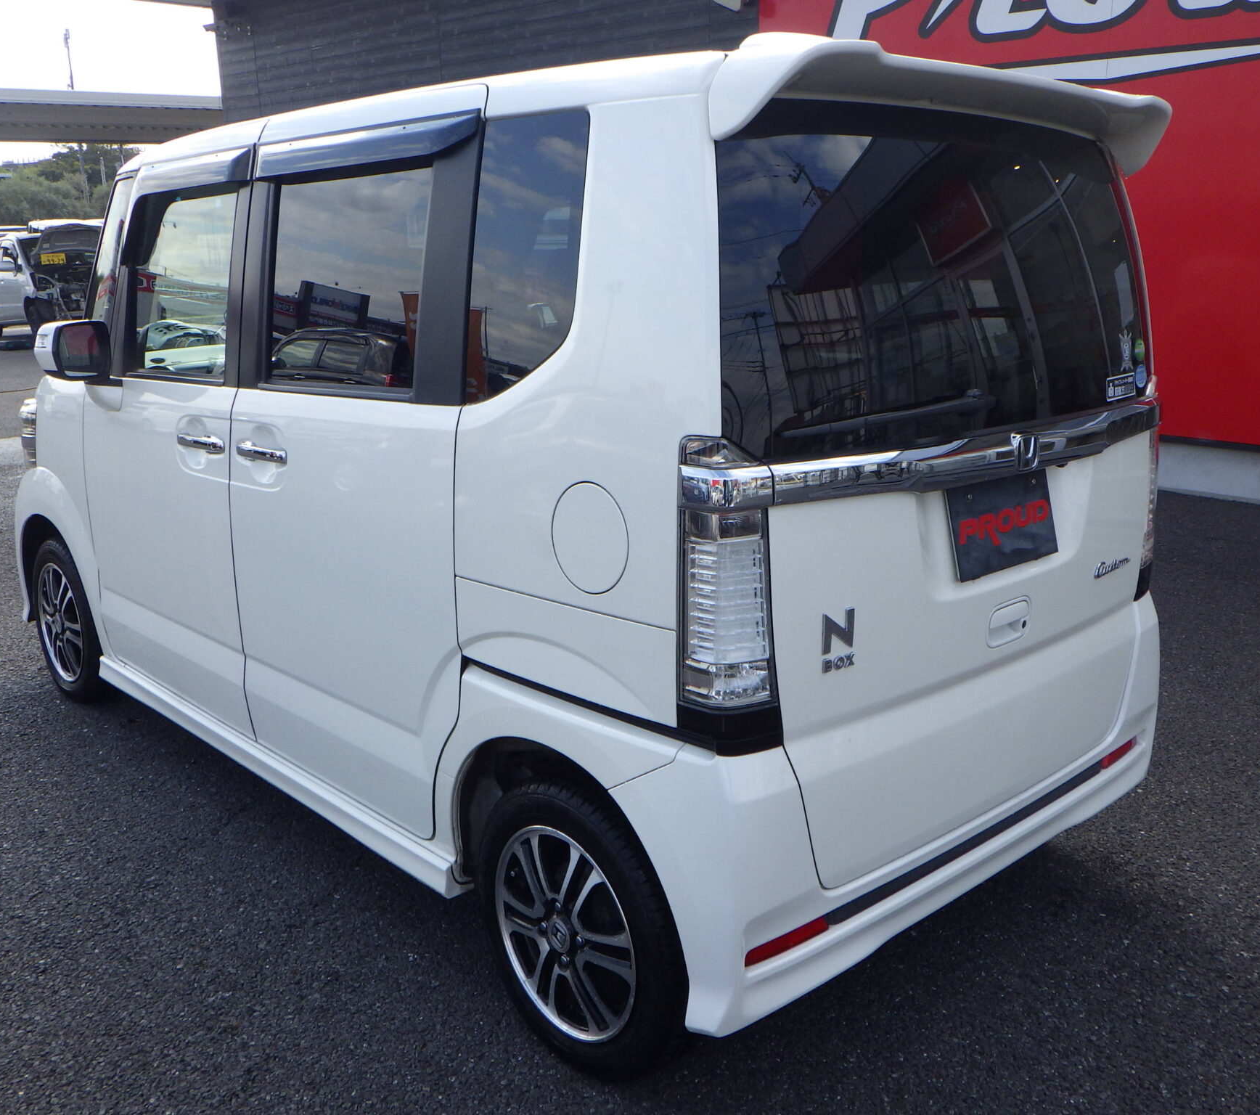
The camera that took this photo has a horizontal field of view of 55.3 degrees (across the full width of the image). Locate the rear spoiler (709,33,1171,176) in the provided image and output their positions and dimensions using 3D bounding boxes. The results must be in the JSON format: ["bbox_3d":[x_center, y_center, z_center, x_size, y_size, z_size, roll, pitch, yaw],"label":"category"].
[{"bbox_3d":[0.581,-0.750,2.027,1.250,0.170,0.230,-12,18,-41],"label":"rear spoiler"}]

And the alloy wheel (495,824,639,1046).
[{"bbox_3d":[-0.073,0.635,2.109,0.130,0.384,0.384,-12,18,-41],"label":"alloy wheel"}]

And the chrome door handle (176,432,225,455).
[{"bbox_3d":[-1.018,-0.270,2.859,0.037,0.037,0.212,-12,18,-42],"label":"chrome door handle"}]

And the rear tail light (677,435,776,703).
[{"bbox_3d":[0.146,0.024,1.726,0.140,0.410,0.115,-12,18,-41],"label":"rear tail light"}]

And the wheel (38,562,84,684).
[{"bbox_3d":[-1.784,0.203,3.908,0.130,0.384,0.384,-12,18,-41],"label":"wheel"}]

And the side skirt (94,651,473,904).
[{"bbox_3d":[-0.941,0.465,2.980,0.095,0.100,1.830,-12,18,-41],"label":"side skirt"}]

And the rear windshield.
[{"bbox_3d":[0.597,-0.482,2.075,1.280,0.570,0.100,-12,4,-41],"label":"rear windshield"}]

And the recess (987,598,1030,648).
[{"bbox_3d":[0.666,0.113,2.144,0.140,0.084,0.035,-12,18,-41],"label":"recess"}]

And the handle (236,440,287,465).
[{"bbox_3d":[-0.808,-0.227,2.638,0.037,0.037,0.205,-12,18,-42],"label":"handle"}]

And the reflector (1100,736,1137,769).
[{"bbox_3d":[1.061,0.421,2.625,0.025,0.026,0.180,12,18,41],"label":"reflector"}]

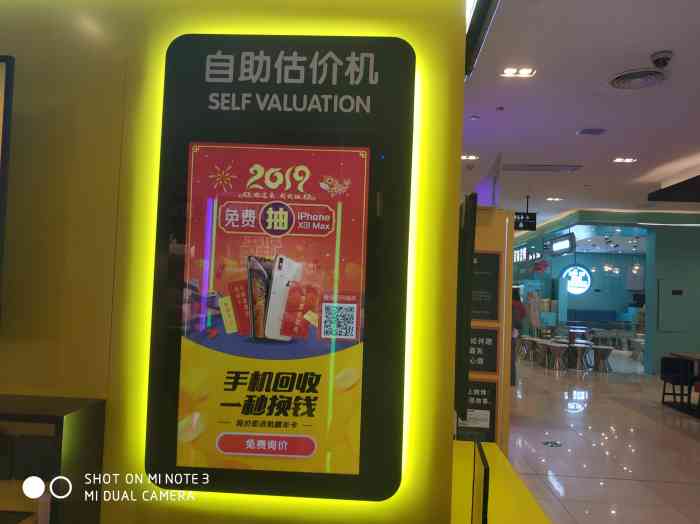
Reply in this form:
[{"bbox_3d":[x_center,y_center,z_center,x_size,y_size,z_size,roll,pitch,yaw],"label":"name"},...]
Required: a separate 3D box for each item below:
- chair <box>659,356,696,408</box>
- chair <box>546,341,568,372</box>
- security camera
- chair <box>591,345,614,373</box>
[{"bbox_3d":[5.021,1.787,8.323,0.460,0.720,0.460,2,-3,-11],"label":"chair"},{"bbox_3d":[4.449,2.014,11.687,0.400,0.530,0.400,2,-3,4],"label":"chair"},{"bbox_3d":[2.301,-1.473,4.032,0.145,0.100,0.145,2,-3,4],"label":"security camera"},{"bbox_3d":[5.416,2.046,11.650,0.420,0.530,0.420,2,-3,4],"label":"chair"}]

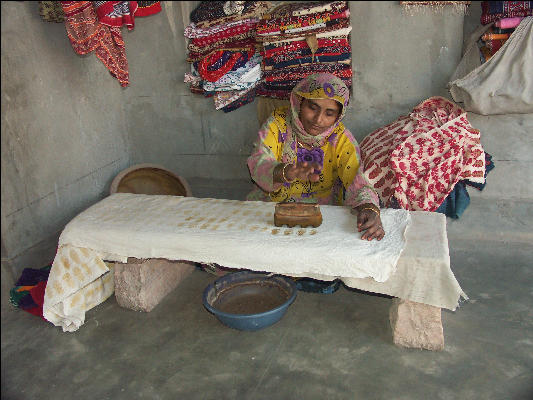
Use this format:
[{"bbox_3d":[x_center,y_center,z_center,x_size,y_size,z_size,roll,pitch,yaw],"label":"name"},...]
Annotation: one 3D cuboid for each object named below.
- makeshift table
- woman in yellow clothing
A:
[{"bbox_3d":[-0.063,0.256,1.926,1.516,0.350,0.445,3,21,16],"label":"makeshift table"},{"bbox_3d":[0.209,-0.068,2.013,0.572,0.869,0.615,1,20,11],"label":"woman in yellow clothing"}]

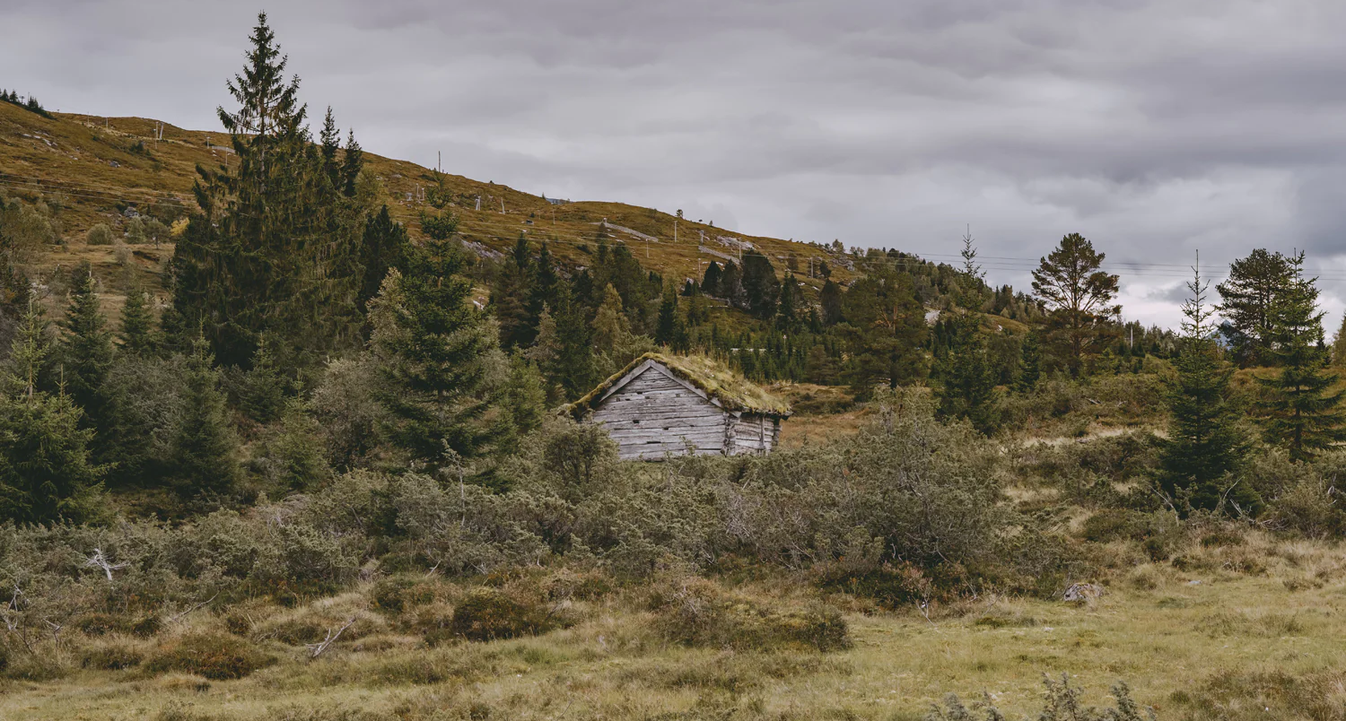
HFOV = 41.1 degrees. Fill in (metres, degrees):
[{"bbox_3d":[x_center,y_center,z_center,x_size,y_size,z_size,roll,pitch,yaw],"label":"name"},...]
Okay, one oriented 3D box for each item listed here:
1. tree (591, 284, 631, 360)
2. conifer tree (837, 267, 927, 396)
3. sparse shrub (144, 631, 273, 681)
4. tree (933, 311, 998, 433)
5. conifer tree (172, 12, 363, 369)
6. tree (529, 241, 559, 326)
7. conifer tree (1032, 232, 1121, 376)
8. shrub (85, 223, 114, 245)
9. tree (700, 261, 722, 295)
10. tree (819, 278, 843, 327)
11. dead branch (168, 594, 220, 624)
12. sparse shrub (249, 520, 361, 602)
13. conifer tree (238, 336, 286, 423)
[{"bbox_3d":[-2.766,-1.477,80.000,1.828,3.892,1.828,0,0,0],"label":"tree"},{"bbox_3d":[10.728,-1.375,92.000,4.582,6.849,4.582,0,-3,0],"label":"conifer tree"},{"bbox_3d":[-3.674,2.343,14.200,1.015,0.364,0.761,0,0,0],"label":"sparse shrub"},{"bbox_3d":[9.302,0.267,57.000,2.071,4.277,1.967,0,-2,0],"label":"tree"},{"bbox_3d":[-16.965,-6.859,75.000,7.955,15.388,6.762,0,-2,0],"label":"conifer tree"},{"bbox_3d":[-7.064,-3.935,98.000,1.780,5.113,1.780,0,-3,0],"label":"tree"},{"bbox_3d":[21.827,-2.900,97.000,4.832,8.074,4.832,0,-3,0],"label":"conifer tree"},{"bbox_3d":[-57.486,-12.715,180.000,2.848,2.216,2.563,0,-2,0],"label":"shrub"},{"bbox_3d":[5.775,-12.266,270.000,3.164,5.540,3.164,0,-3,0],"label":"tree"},{"bbox_3d":[21.236,-7.668,240.000,3.516,6.612,3.516,0,0,0],"label":"tree"},{"bbox_3d":[-4.820,2.490,18.000,0.538,0.317,0.280,0,-3,0],"label":"dead branch"},{"bbox_3d":[-3.938,2.144,19.200,1.204,0.841,1.023,0,0,0],"label":"sparse shrub"},{"bbox_3d":[-10.069,0.477,44.000,1.289,2.244,1.289,0,0,0],"label":"conifer tree"}]

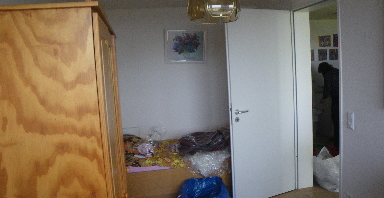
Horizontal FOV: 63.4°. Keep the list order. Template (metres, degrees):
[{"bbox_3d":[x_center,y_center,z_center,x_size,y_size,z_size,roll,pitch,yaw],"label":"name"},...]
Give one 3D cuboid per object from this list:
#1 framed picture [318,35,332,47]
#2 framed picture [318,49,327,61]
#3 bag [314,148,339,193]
[{"bbox_3d":[2.571,-1.105,5.987,0.260,0.215,0.025,-5,6,-11],"label":"framed picture"},{"bbox_3d":[2.535,-0.843,6.003,0.185,0.215,0.025,-5,6,-11],"label":"framed picture"},{"bbox_3d":[1.704,0.834,3.757,0.450,0.450,0.420,-5,6,-11],"label":"bag"}]

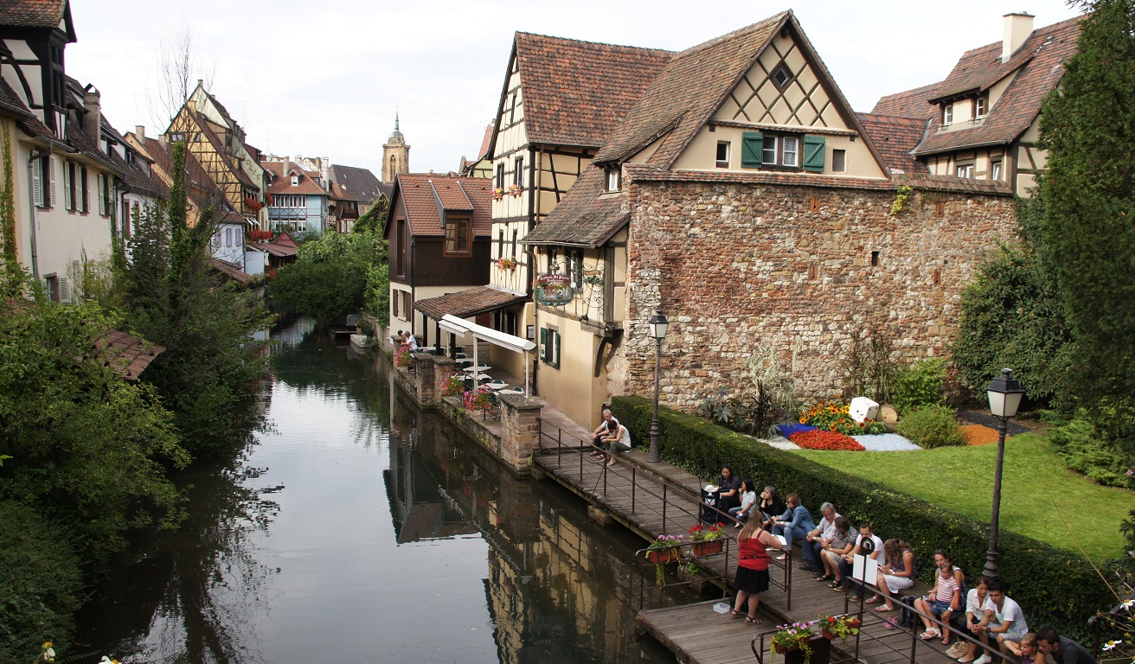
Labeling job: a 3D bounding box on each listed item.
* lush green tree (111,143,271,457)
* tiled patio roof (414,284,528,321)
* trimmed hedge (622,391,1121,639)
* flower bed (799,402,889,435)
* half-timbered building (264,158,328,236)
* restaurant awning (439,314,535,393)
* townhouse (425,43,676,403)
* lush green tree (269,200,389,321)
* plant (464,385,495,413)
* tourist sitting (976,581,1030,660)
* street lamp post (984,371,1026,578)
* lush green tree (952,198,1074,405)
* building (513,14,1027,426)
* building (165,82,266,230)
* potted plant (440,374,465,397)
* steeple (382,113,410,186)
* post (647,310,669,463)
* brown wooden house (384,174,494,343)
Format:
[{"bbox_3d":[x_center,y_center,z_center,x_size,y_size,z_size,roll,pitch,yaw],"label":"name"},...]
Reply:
[{"bbox_3d":[-11.613,-1.432,26.027,4.600,8.800,4.600,-1,7,-20],"label":"lush green tree"},{"bbox_3d":[-3.967,-1.135,32.659,3.167,0.967,7.733,-1,6,-16],"label":"tiled patio roof"},{"bbox_3d":[4.171,2.935,16.814,0.740,1.020,12.870,-2,7,-24],"label":"trimmed hedge"},{"bbox_3d":[7.974,2.361,24.499,2.500,0.850,1.800,3,7,17],"label":"flower bed"},{"bbox_3d":[-31.678,-13.131,98.210,7.600,12.800,7.000,2,6,11],"label":"half-timbered building"},{"bbox_3d":[-2.920,1.037,28.298,0.900,2.420,8.600,-2,7,-25],"label":"restaurant awning"},{"bbox_3d":[1.586,-4.488,32.197,9.000,12.700,6.100,-1,7,-20],"label":"townhouse"},{"bbox_3d":[-14.972,-4.302,52.876,7.400,8.200,7.000,0,6,-11],"label":"lush green tree"},{"bbox_3d":[-2.593,1.981,24.874,0.600,0.720,0.850,-1,7,-19],"label":"plant"},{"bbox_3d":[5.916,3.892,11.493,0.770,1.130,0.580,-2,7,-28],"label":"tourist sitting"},{"bbox_3d":[5.958,2.245,11.755,0.380,3.590,0.380,-1,7,-19],"label":"street lamp post"},{"bbox_3d":[14.776,-0.969,27.935,4.300,6.861,3.500,4,7,21],"label":"lush green tree"},{"bbox_3d":[5.641,-3.303,27.241,13.450,11.550,8.500,-1,7,-19],"label":"building"},{"bbox_3d":[-34.742,-13.767,79.536,10.500,18.300,13.000,0,7,-13],"label":"building"},{"bbox_3d":[-3.704,1.717,27.370,0.650,0.740,0.780,-2,7,-24],"label":"potted plant"},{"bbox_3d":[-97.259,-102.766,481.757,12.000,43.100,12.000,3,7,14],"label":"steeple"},{"bbox_3d":[2.064,1.283,19.656,0.380,3.590,0.380,-1,7,-19],"label":"post"},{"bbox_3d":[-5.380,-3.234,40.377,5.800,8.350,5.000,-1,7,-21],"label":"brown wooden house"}]

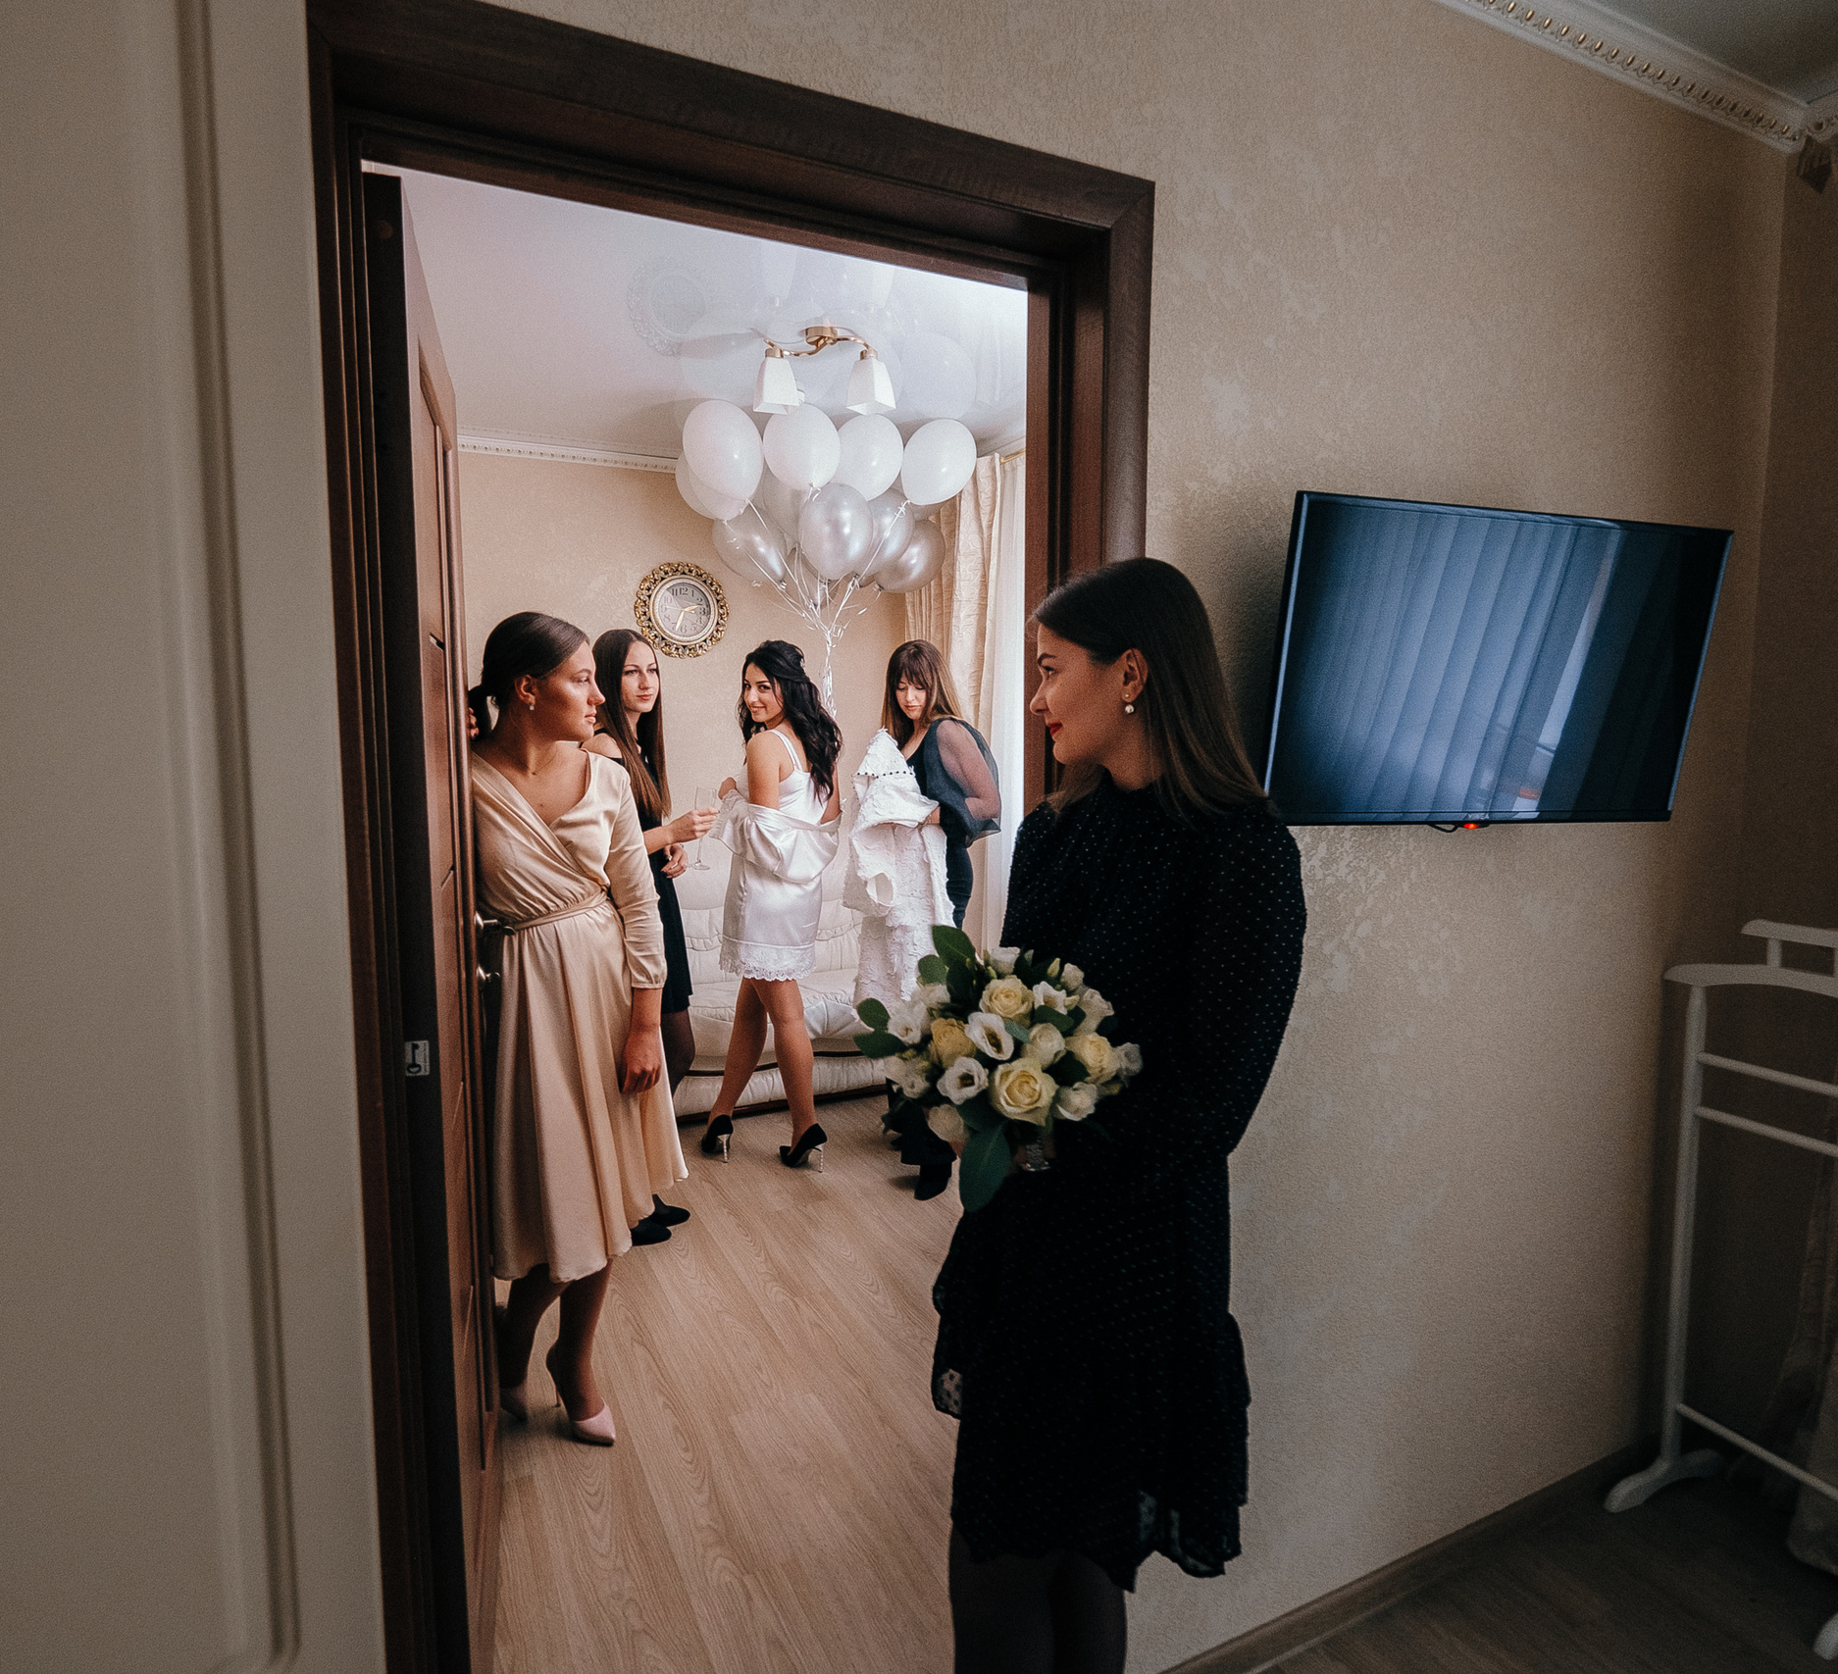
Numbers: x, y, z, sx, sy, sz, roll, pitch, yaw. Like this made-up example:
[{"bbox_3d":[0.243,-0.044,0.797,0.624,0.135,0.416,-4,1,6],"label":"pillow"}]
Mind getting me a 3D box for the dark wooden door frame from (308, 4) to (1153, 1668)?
[{"bbox_3d":[-0.159,0.258,1.247,0.958,2.102,0.150,-3,6,-26],"label":"dark wooden door frame"}]

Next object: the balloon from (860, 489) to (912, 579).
[{"bbox_3d":[-0.135,-1.075,3.700,0.255,0.300,0.255,11,6,-26],"label":"balloon"}]

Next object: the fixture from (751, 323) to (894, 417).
[{"bbox_3d":[-0.269,-1.304,2.930,0.400,0.250,0.380,1,6,11],"label":"fixture"}]

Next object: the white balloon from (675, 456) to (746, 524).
[{"bbox_3d":[-0.749,-1.285,3.820,0.260,0.310,0.260,-27,-6,0],"label":"white balloon"}]

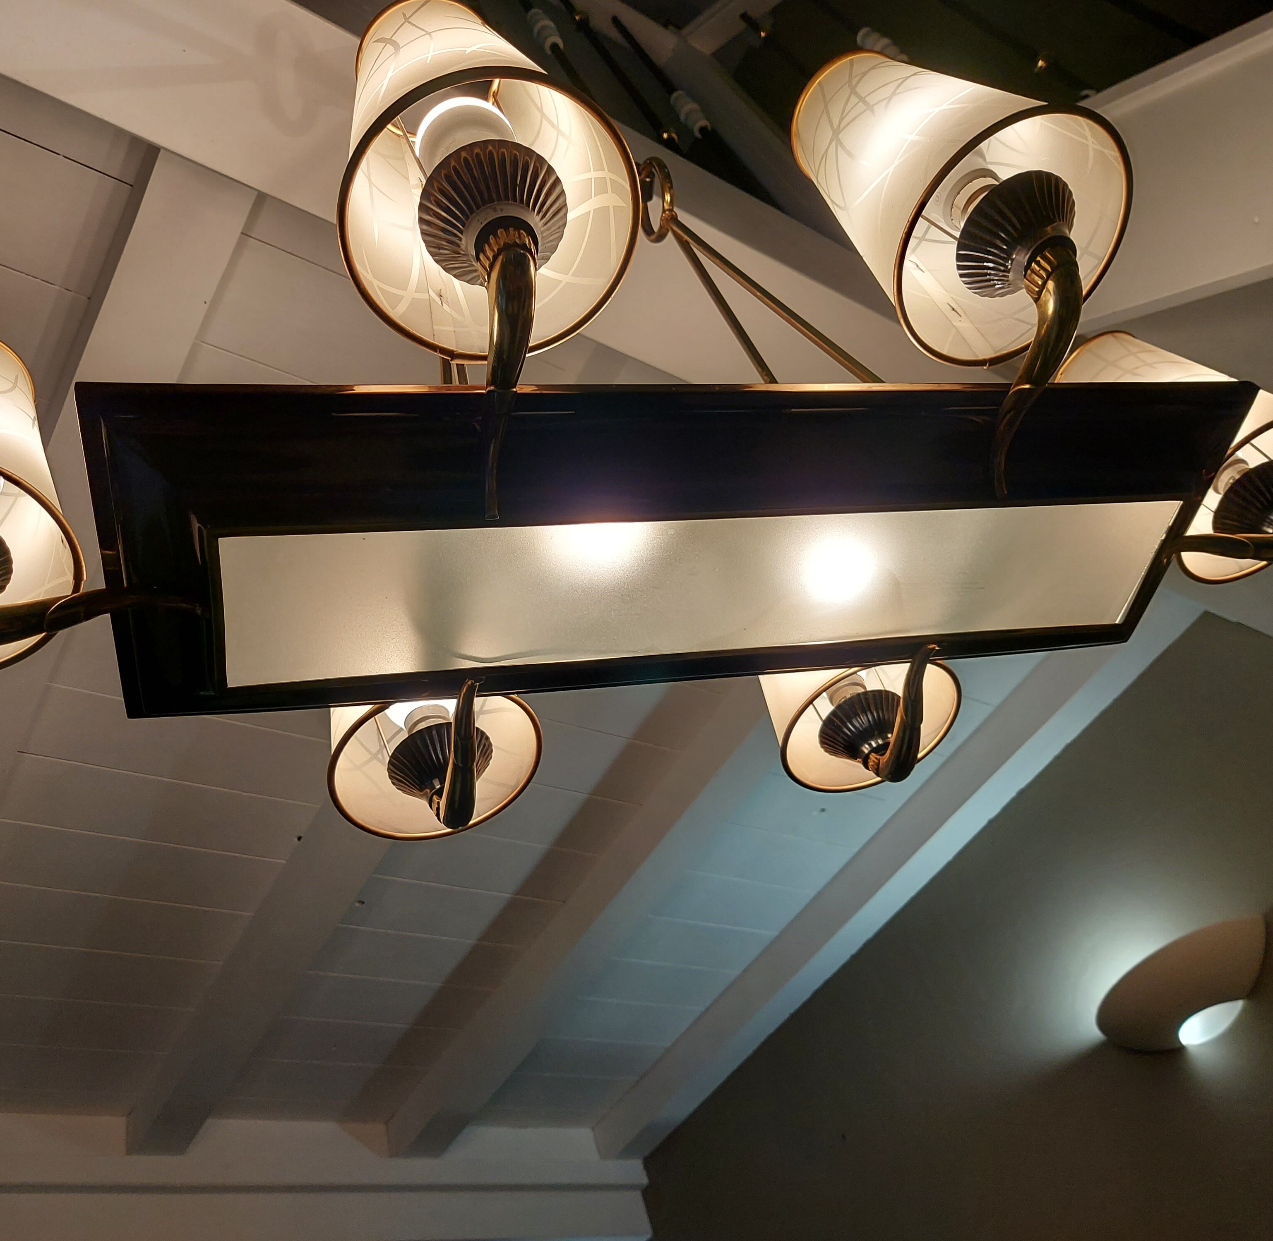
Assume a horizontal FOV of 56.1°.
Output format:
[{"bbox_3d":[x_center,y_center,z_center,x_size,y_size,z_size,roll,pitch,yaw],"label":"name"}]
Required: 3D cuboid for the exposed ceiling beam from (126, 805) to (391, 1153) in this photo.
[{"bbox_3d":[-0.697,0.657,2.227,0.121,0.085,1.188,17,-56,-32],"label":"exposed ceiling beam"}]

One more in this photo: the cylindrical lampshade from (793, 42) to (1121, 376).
[{"bbox_3d":[0.173,-0.265,0.714,0.144,0.194,0.144,-12,-46,-13],"label":"cylindrical lampshade"}]

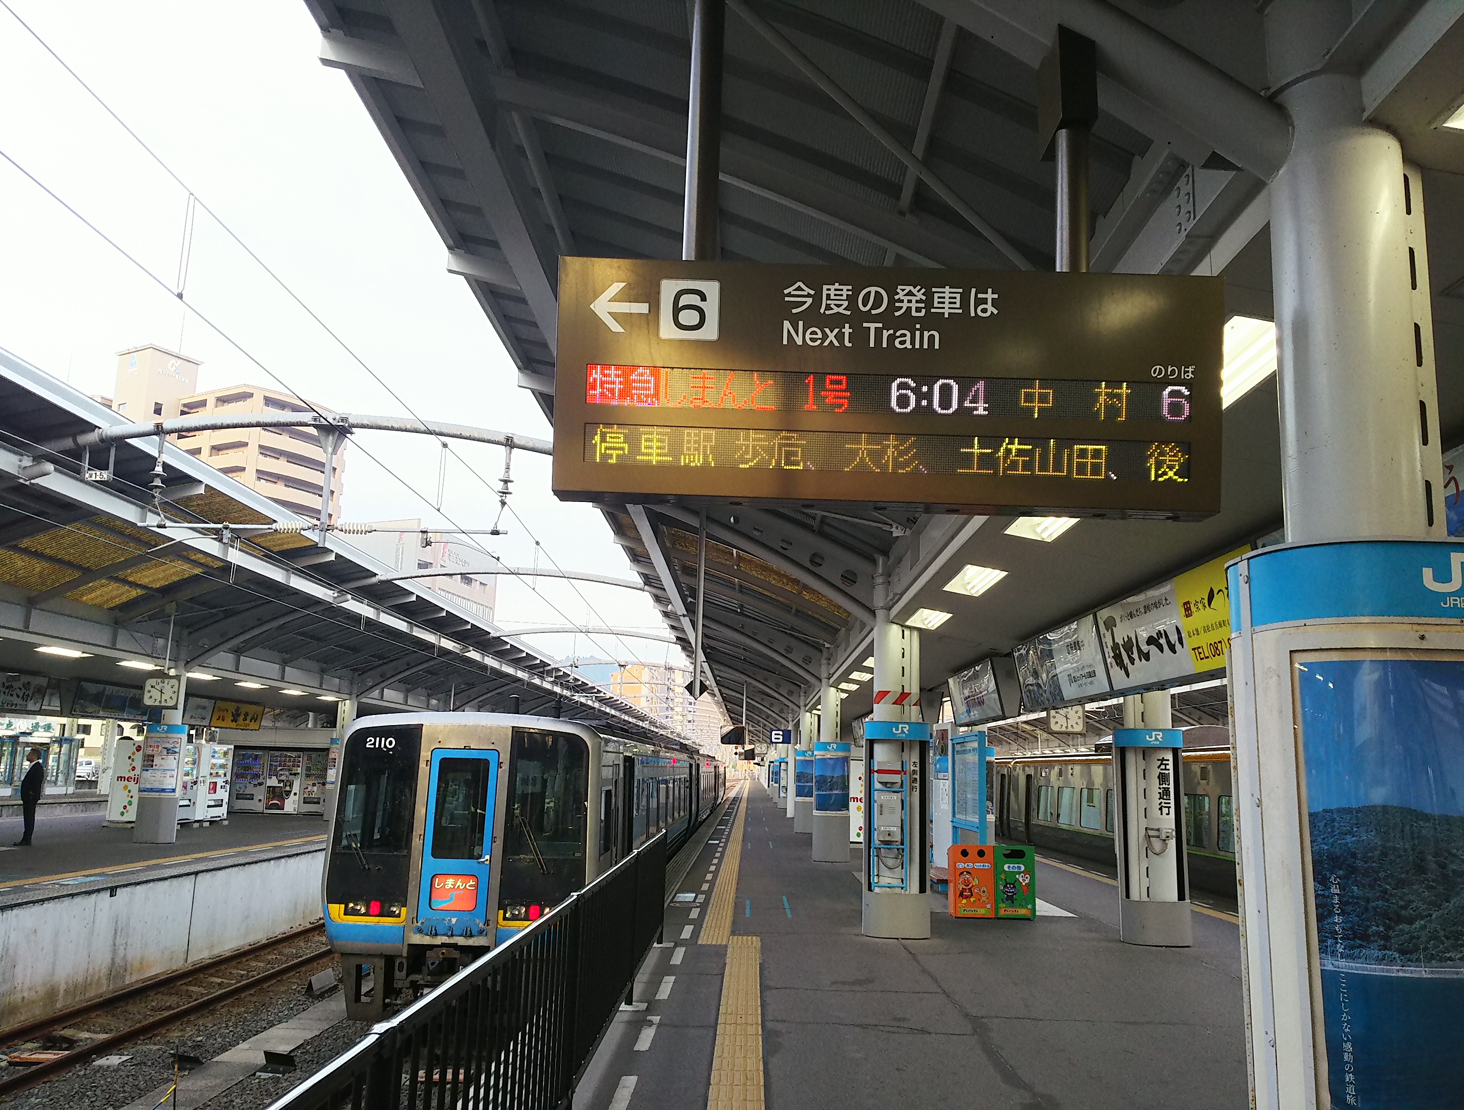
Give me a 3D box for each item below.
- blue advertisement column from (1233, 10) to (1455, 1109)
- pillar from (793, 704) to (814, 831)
[{"bbox_3d":[1.656,0.347,2.796,0.740,3.950,0.570,2,-11,1],"label":"blue advertisement column"},{"bbox_3d":[2.201,6.025,31.903,0.740,3.800,0.570,2,-11,1],"label":"pillar"}]

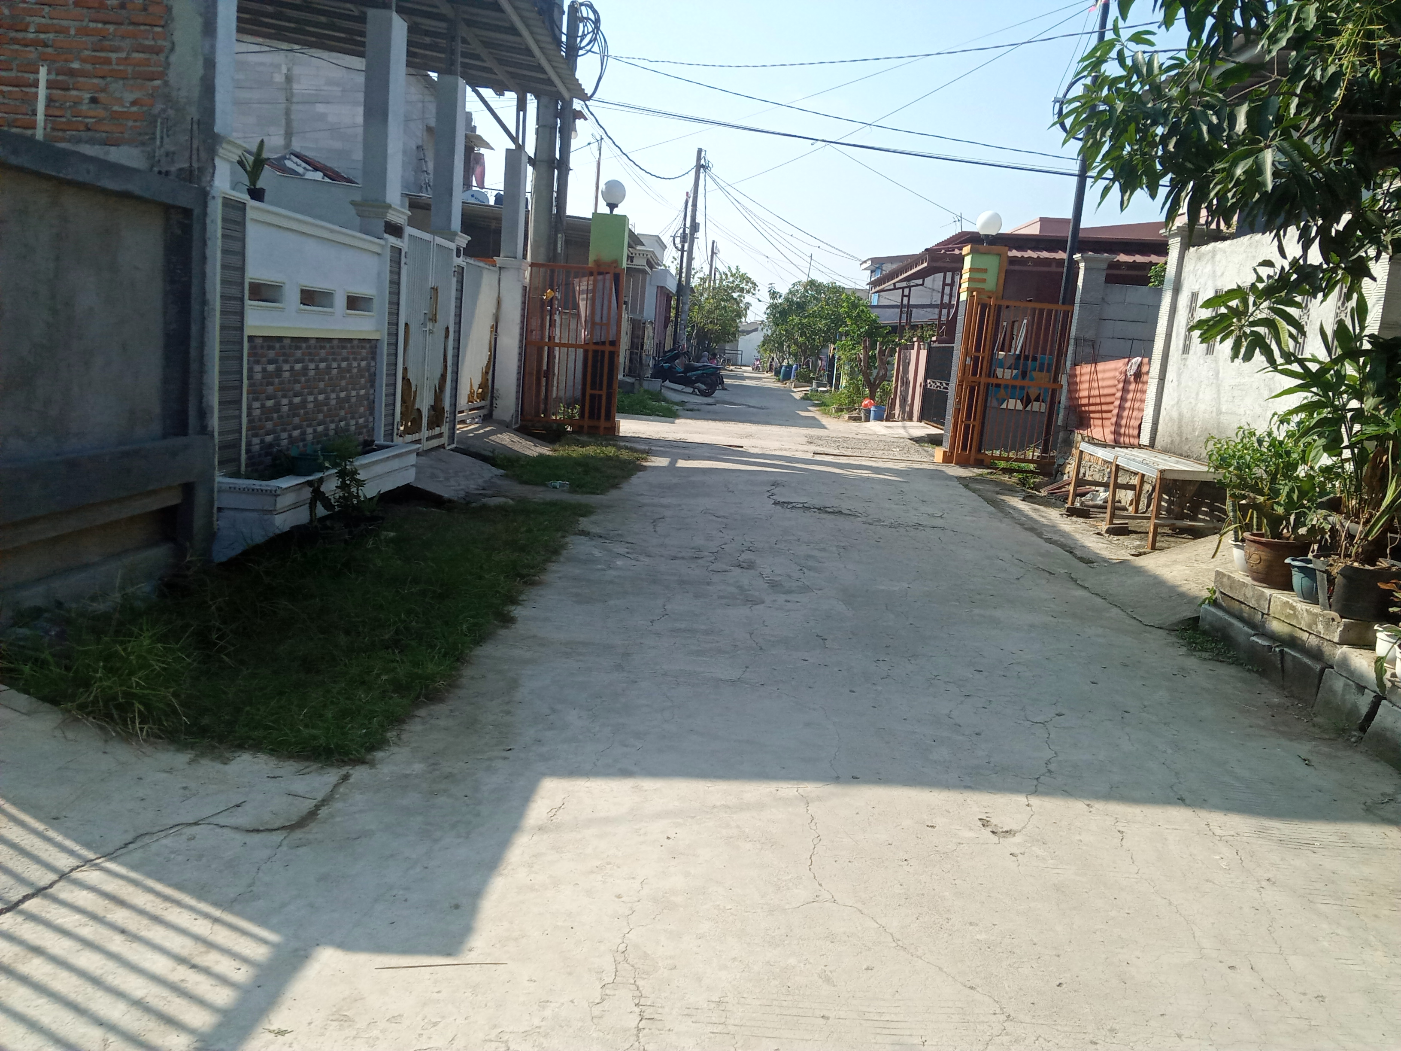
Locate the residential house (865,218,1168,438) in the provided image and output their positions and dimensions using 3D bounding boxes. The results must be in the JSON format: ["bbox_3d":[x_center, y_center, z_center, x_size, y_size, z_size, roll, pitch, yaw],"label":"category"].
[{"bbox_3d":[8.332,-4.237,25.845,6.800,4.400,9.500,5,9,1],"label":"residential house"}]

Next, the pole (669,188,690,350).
[{"bbox_3d":[-0.632,-7.174,34.613,0.130,5.830,0.130,5,9,1],"label":"pole"}]

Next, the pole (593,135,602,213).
[{"bbox_3d":[-2.467,-5.781,25.442,0.090,5.690,0.090,5,9,1],"label":"pole"}]

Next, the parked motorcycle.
[{"bbox_3d":[-0.365,-4.061,30.247,1.900,1.130,0.720,12,10,10],"label":"parked motorcycle"}]

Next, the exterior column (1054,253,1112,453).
[{"bbox_3d":[5.093,-2.240,15.066,0.450,2.660,0.420,5,9,1],"label":"exterior column"}]

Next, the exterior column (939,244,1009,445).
[{"bbox_3d":[3.904,-2.452,16.315,0.580,3.050,0.560,5,9,1],"label":"exterior column"}]

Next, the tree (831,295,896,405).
[{"bbox_3d":[4.016,-4.312,27.815,1.500,2.680,1.500,5,9,1],"label":"tree"}]

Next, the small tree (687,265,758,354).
[{"bbox_3d":[0.716,-7.540,42.334,2.600,4.130,2.600,5,9,1],"label":"small tree"}]

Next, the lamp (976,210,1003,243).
[{"bbox_3d":[4.059,-4.206,15.980,0.365,0.480,0.365,5,9,1],"label":"lamp"}]

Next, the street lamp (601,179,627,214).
[{"bbox_3d":[-1.220,-4.647,15.984,0.355,0.490,0.355,5,9,1],"label":"street lamp"}]

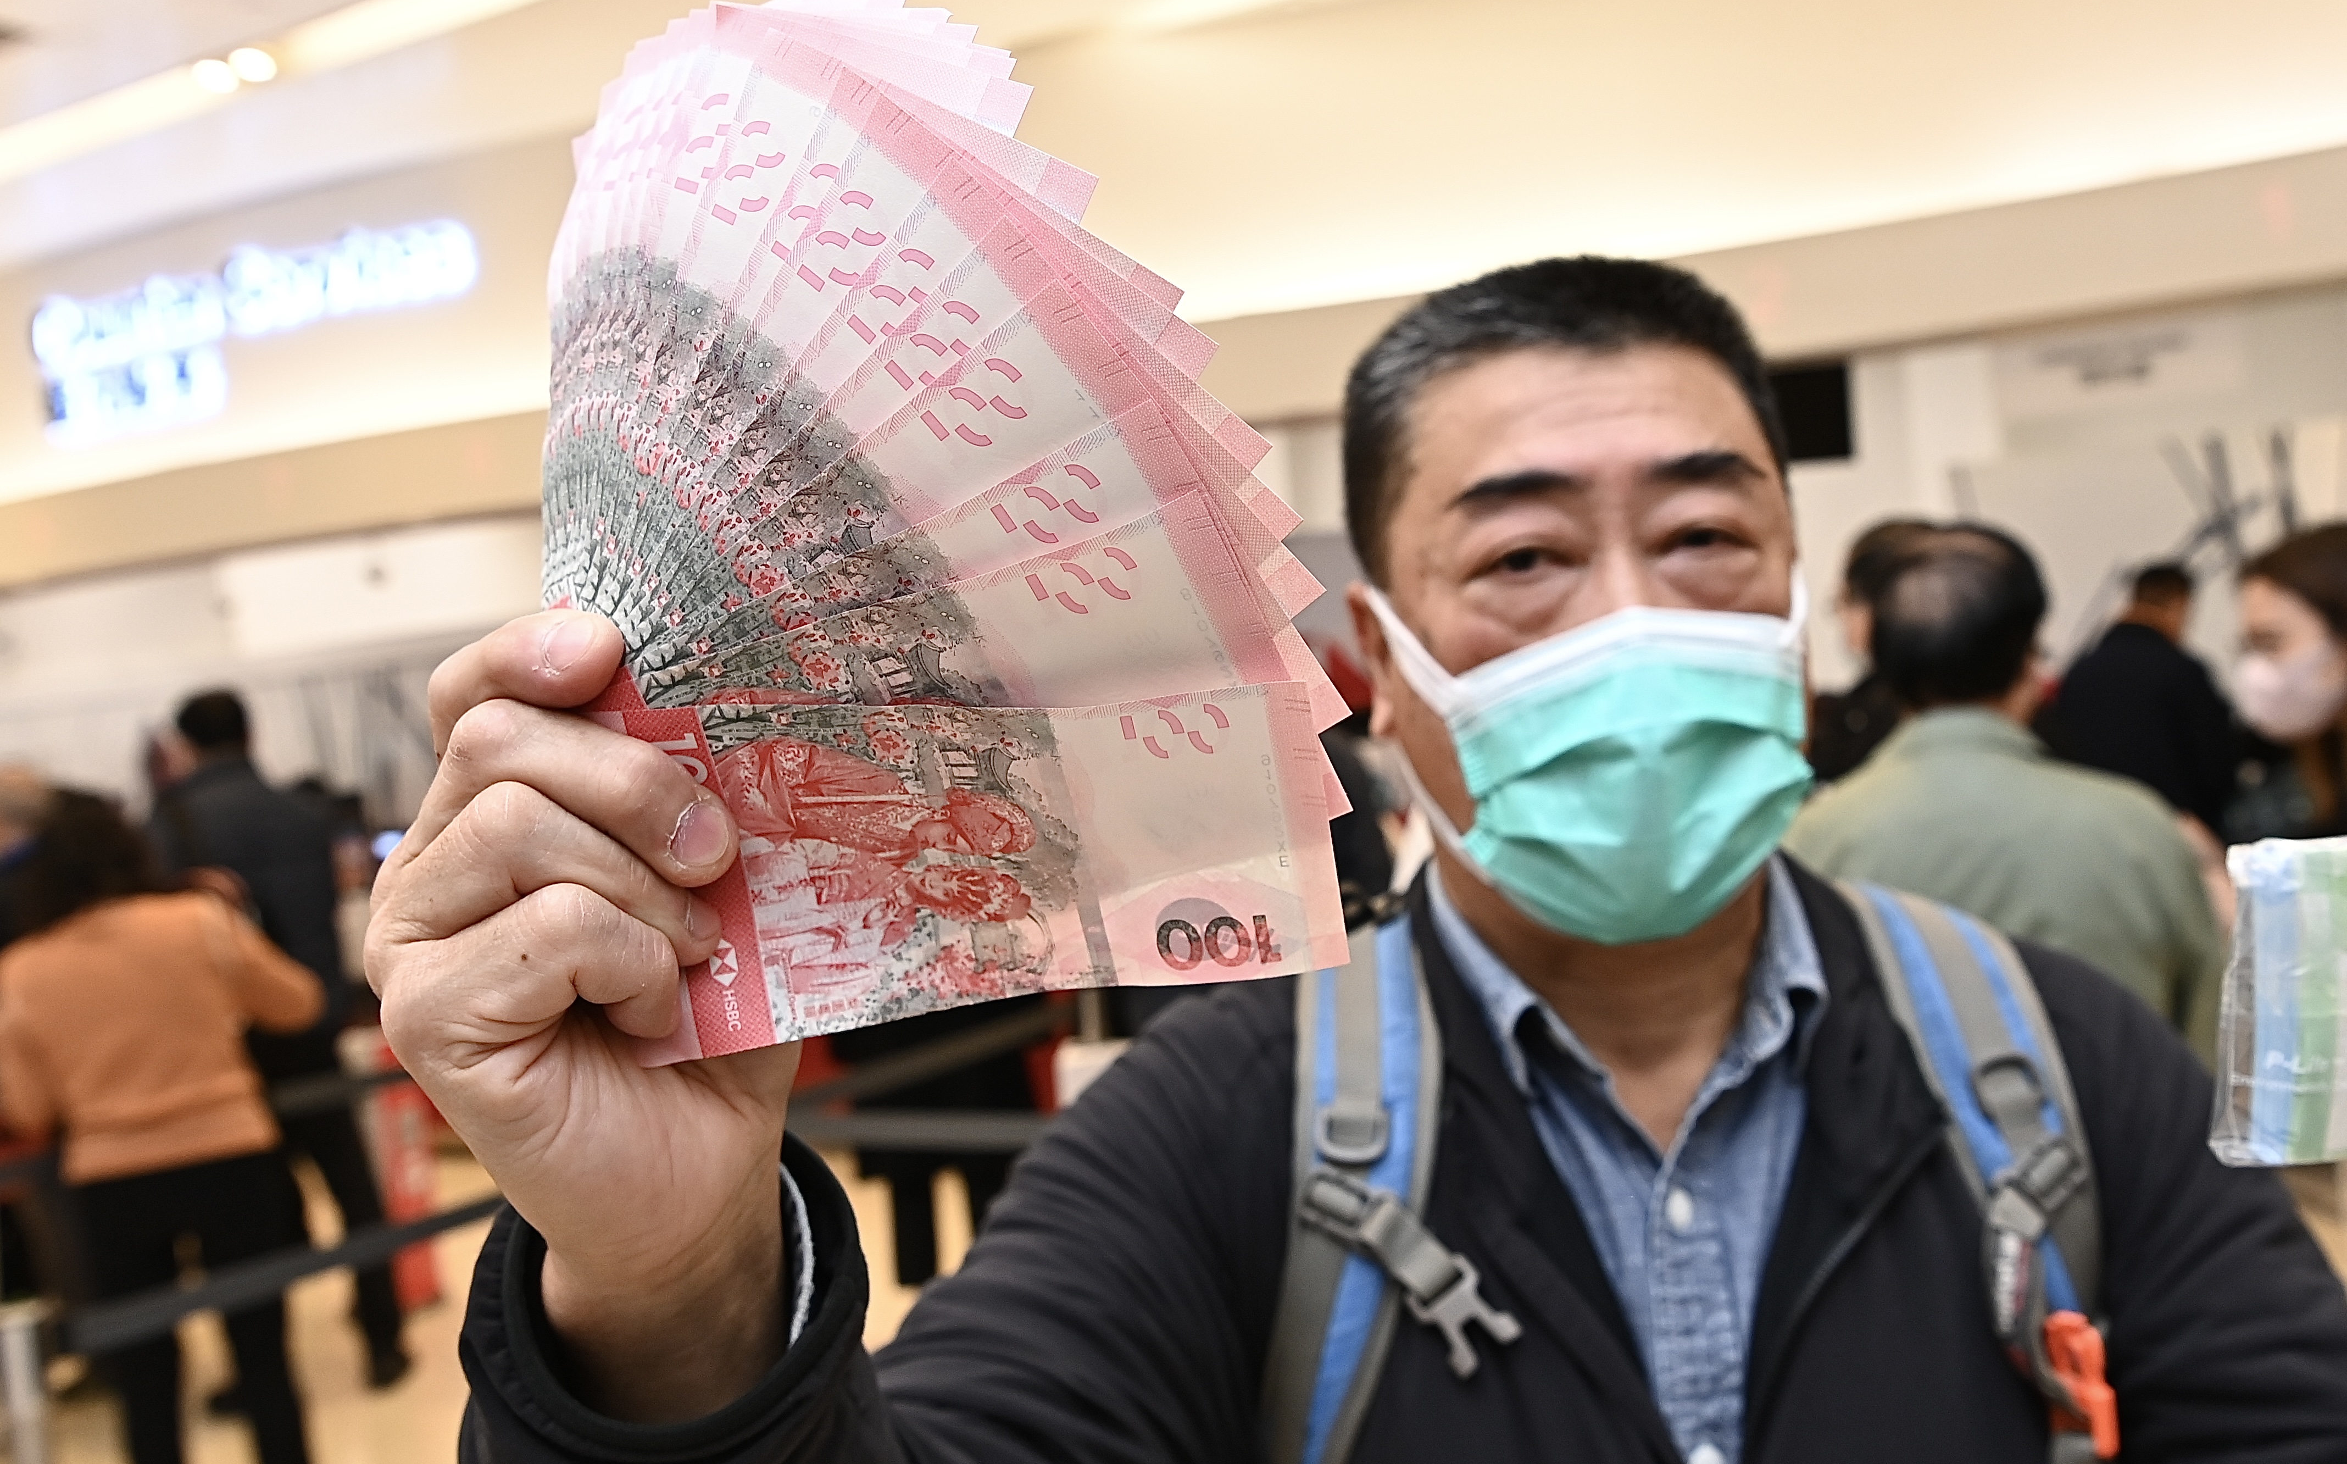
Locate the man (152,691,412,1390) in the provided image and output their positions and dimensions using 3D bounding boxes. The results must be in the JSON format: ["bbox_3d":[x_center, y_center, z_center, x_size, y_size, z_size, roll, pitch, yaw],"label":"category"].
[{"bbox_3d":[-2.247,0.758,3.892,0.540,1.720,0.380,-6,3,-27],"label":"man"}]

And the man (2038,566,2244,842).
[{"bbox_3d":[2.692,0.368,4.240,0.520,1.640,0.360,-3,3,37],"label":"man"}]

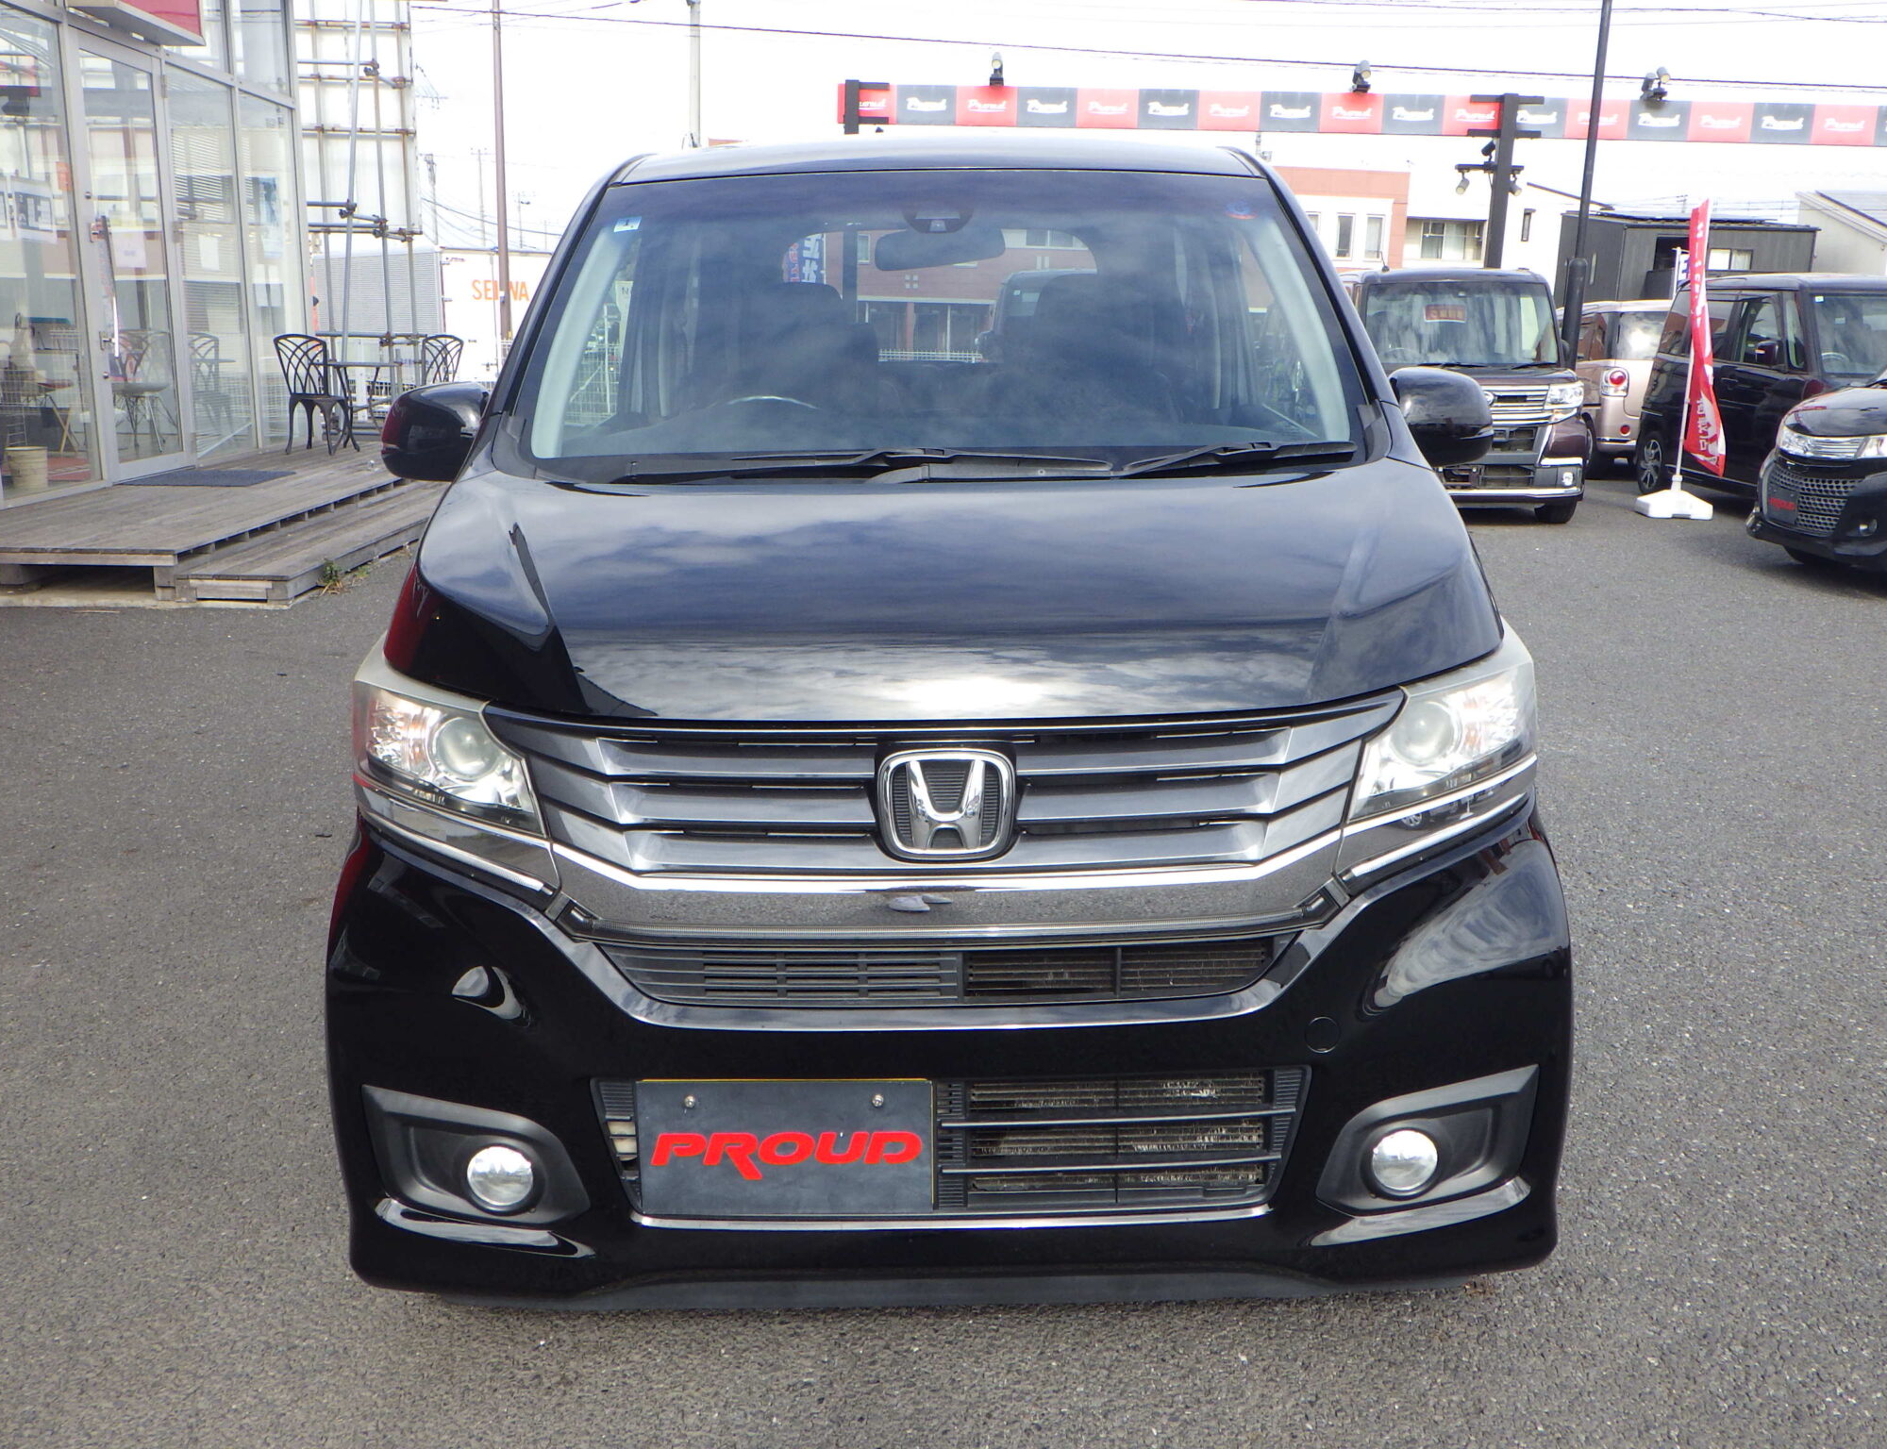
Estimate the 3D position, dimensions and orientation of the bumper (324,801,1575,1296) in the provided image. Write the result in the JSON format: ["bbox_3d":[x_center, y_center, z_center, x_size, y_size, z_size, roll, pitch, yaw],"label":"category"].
[{"bbox_3d":[-0.001,0.366,1.889,1.465,0.545,0.400,0,14,0],"label":"bumper"}]

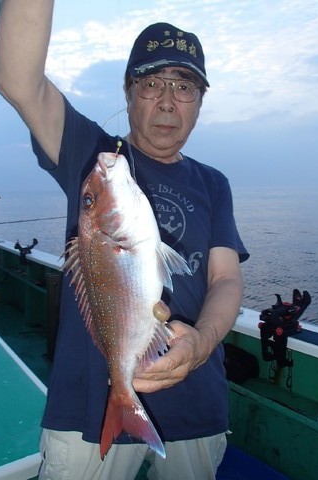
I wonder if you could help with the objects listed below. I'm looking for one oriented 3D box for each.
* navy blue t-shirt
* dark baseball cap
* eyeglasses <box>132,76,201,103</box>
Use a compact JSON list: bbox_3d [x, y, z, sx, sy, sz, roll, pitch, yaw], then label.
[{"bbox_3d":[-0.028,0.055,0.900,0.500,0.730,0.300,-2,8,-12],"label":"navy blue t-shirt"},{"bbox_3d":[0.017,-0.397,0.850,0.178,0.152,0.262,1,10,-9],"label":"dark baseball cap"},{"bbox_3d":[0.006,-0.309,0.836,0.138,0.050,0.140,1,10,-9],"label":"eyeglasses"}]

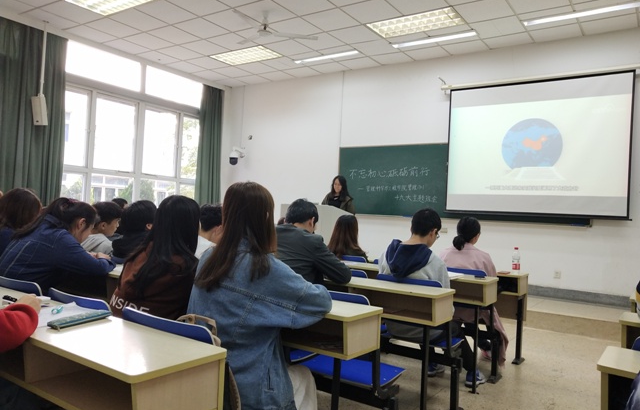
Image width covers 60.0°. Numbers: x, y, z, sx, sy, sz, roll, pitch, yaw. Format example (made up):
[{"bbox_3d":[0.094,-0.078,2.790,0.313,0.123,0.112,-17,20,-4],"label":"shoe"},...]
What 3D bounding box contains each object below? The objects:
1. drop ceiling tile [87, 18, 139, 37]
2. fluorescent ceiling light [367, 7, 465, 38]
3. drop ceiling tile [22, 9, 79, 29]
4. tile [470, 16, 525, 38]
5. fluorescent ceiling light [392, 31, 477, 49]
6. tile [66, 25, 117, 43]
[{"bbox_3d":[-2.844,-2.434,7.672,0.600,0.020,0.600,1,-3,34],"label":"drop ceiling tile"},{"bbox_3d":[1.210,-2.331,7.076,1.200,0.080,0.600,2,-1,35],"label":"fluorescent ceiling light"},{"bbox_3d":[-3.662,-2.504,7.519,0.530,0.020,0.600,2,-2,35],"label":"drop ceiling tile"},{"bbox_3d":[2.266,-2.252,7.045,0.600,0.030,0.600,2,-1,35],"label":"tile"},{"bbox_3d":[1.506,-2.163,7.294,1.220,0.080,0.120,1,-3,34],"label":"fluorescent ceiling light"},{"bbox_3d":[-3.328,-2.500,8.160,0.480,0.020,0.600,2,-1,35],"label":"tile"}]

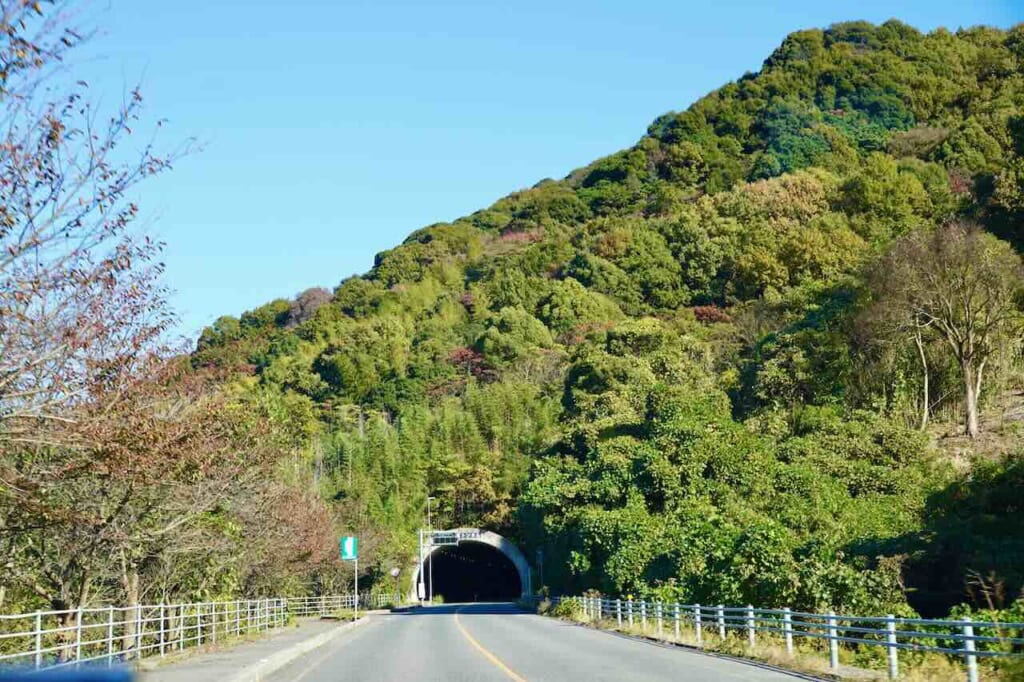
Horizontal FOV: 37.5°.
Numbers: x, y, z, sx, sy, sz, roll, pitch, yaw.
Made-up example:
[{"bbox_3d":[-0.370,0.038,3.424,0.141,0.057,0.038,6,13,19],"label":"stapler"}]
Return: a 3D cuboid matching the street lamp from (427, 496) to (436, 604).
[{"bbox_3d":[-7.530,19.886,143.057,0.750,10.000,0.300,-1,-9,0],"label":"street lamp"}]

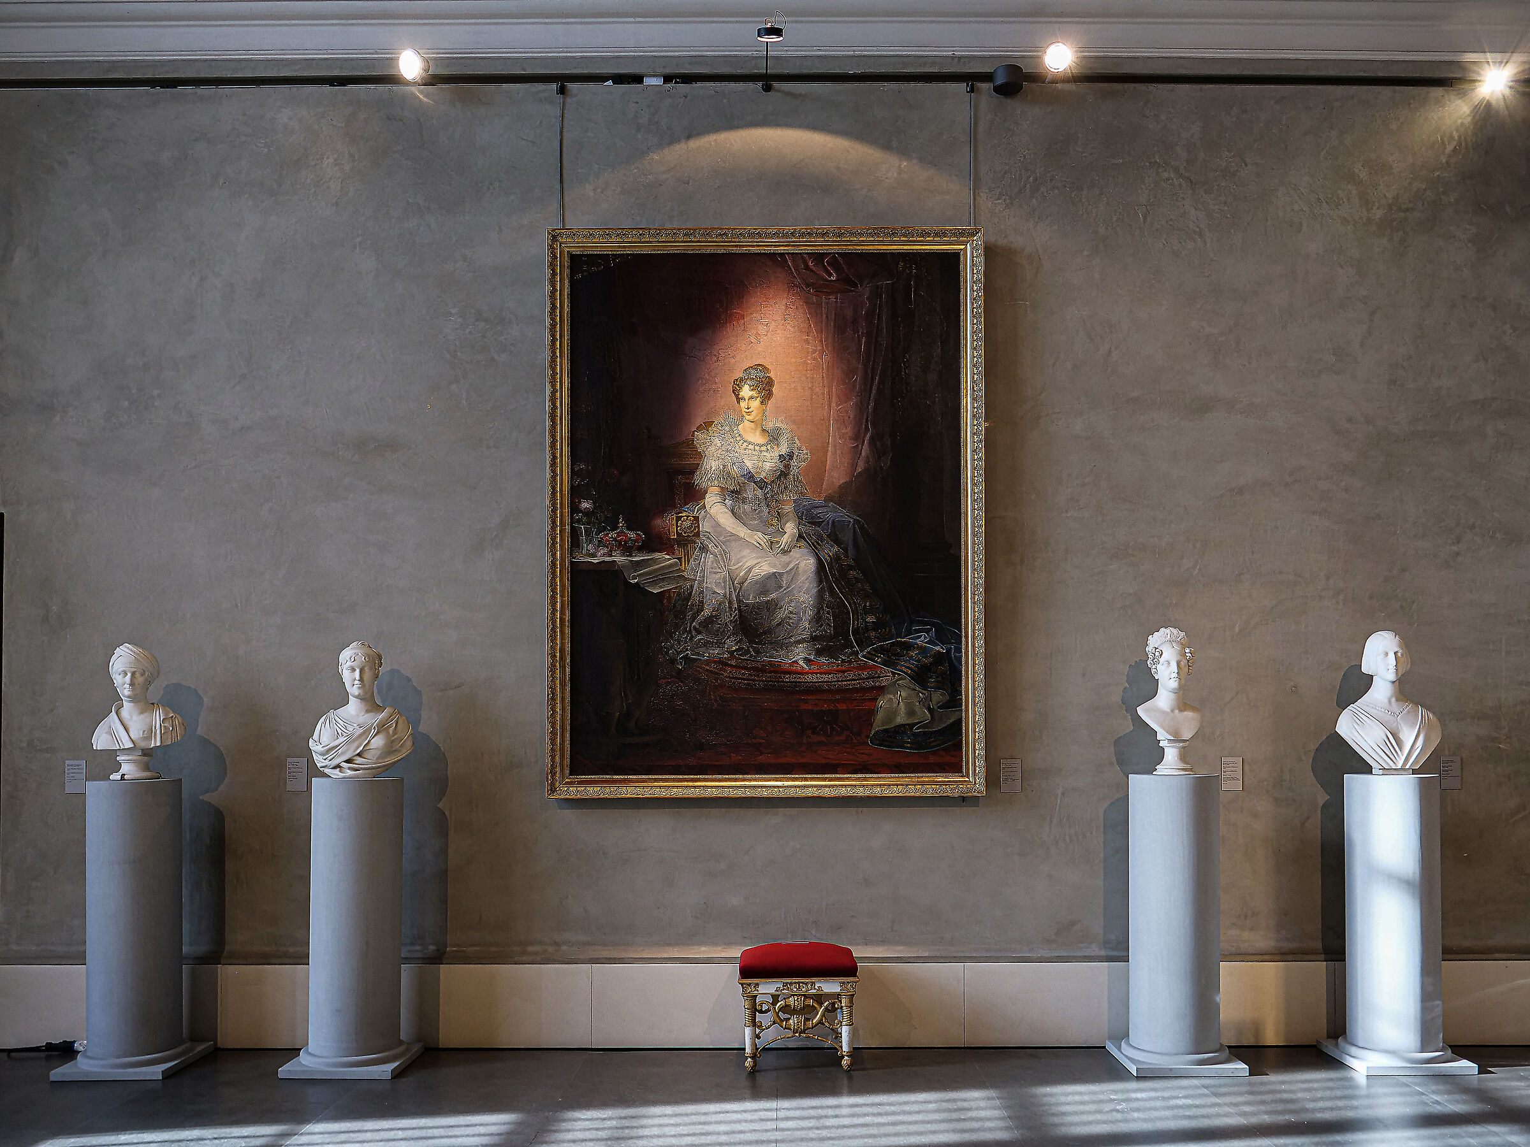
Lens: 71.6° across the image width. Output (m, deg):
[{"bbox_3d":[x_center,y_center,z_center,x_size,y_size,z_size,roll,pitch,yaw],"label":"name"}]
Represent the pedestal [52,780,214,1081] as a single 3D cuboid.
[{"bbox_3d":[-2.610,1.445,4.400,0.425,1.165,0.425,0,-1,0],"label":"pedestal"}]

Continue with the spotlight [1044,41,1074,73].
[{"bbox_3d":[1.325,-2.329,4.780,0.128,0.128,0.110,-1,23,13],"label":"spotlight"}]

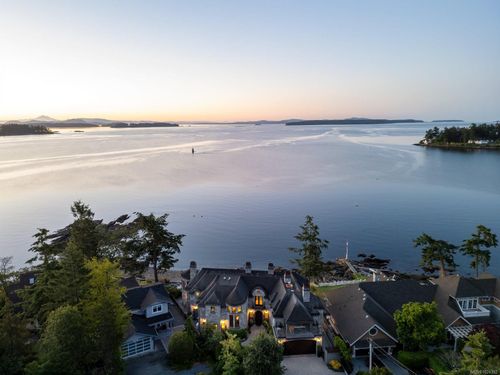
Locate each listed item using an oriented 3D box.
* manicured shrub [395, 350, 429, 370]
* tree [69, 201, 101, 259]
[{"bbox_3d":[23.768,25.187,50.710,4.400,1.400,2.400,0,11,0],"label":"manicured shrub"},{"bbox_3d":[-34.354,12.533,71.534,7.500,20.000,7.500,0,11,0],"label":"tree"}]

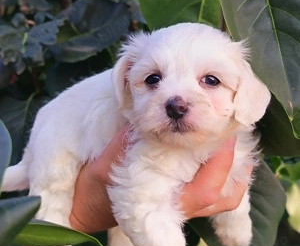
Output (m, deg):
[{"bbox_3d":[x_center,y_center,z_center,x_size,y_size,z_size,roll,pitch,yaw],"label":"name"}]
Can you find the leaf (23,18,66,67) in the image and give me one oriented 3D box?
[{"bbox_3d":[-0.126,-0.097,0.660,0.052,0.056,0.035,-1,12,-6],"label":"leaf"}]

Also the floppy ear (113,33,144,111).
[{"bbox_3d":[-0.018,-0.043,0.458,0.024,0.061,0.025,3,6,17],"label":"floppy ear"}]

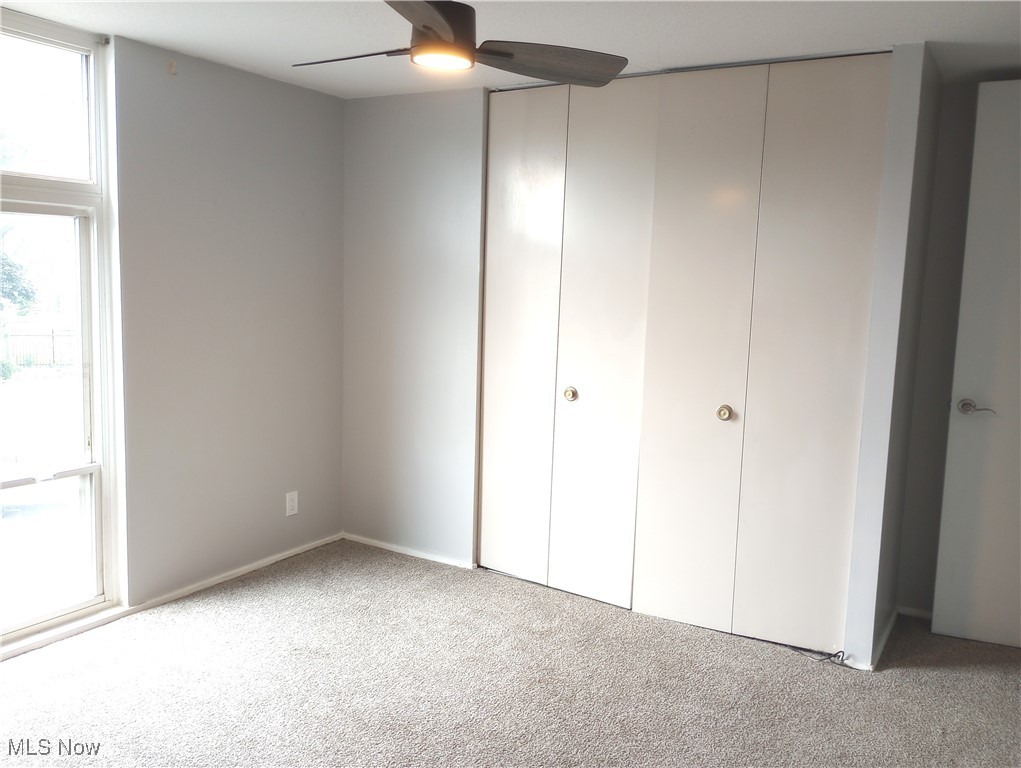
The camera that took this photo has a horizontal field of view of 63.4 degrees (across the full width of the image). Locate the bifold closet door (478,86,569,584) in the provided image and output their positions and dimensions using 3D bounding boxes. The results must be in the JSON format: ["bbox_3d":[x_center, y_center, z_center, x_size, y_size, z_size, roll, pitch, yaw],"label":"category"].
[{"bbox_3d":[0.058,-0.203,4.050,0.442,2.380,0.038,7,9,32],"label":"bifold closet door"}]

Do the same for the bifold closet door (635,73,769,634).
[{"bbox_3d":[0.809,-0.115,3.573,0.455,2.380,0.038,7,9,32],"label":"bifold closet door"}]

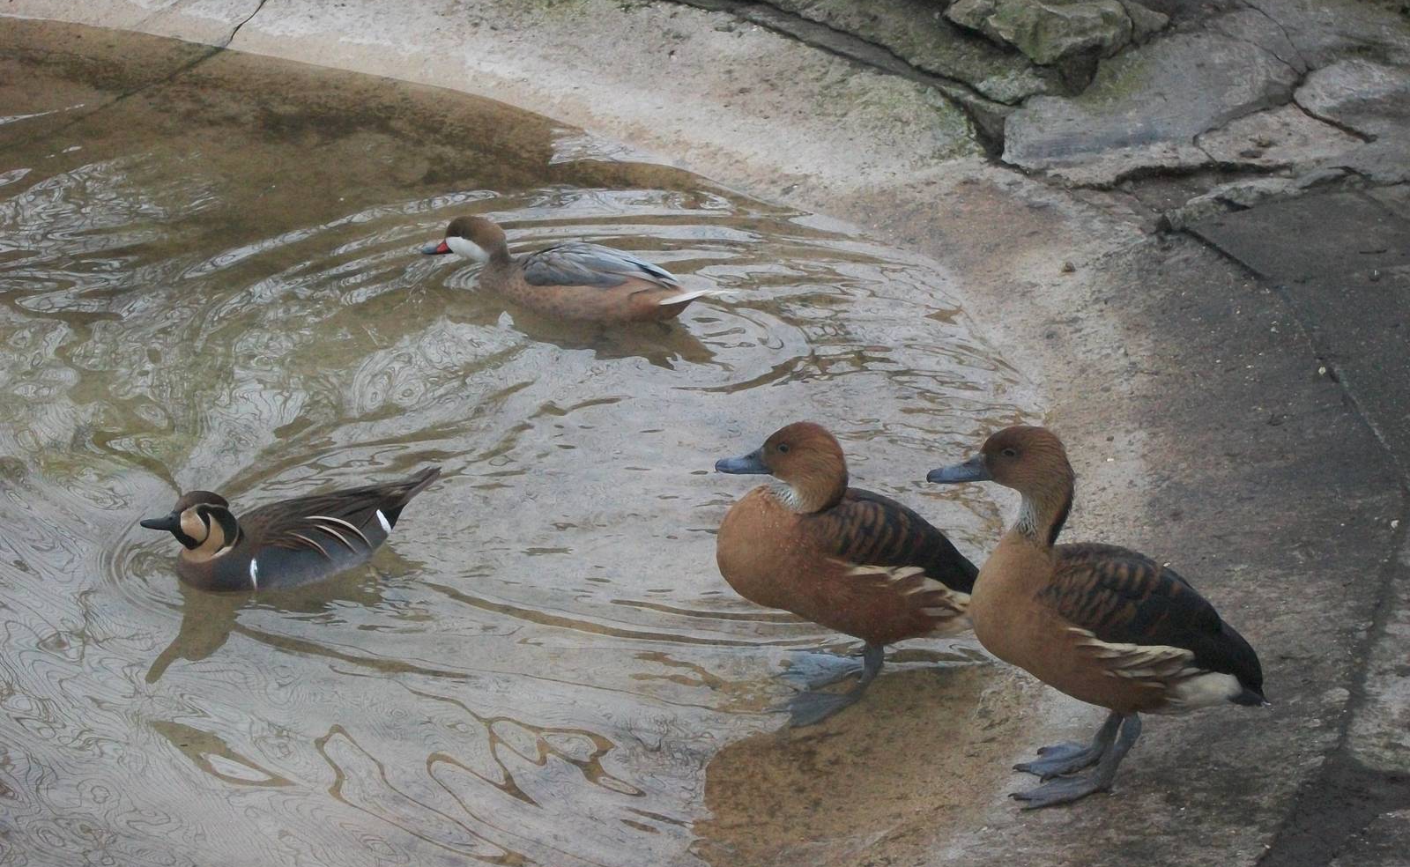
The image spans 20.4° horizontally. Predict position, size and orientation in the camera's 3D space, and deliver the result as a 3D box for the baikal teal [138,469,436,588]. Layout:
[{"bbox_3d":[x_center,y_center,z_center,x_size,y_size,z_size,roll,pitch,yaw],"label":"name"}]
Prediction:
[{"bbox_3d":[-0.395,0.093,3.784,0.324,0.120,0.135,-14,26,-31],"label":"baikal teal"}]

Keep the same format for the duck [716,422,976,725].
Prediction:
[{"bbox_3d":[0.130,0.100,3.432,0.257,0.270,0.140,-8,23,-19],"label":"duck"}]

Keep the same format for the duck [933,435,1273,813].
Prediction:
[{"bbox_3d":[0.320,0.131,3.175,0.296,0.325,0.140,-5,23,-13],"label":"duck"}]

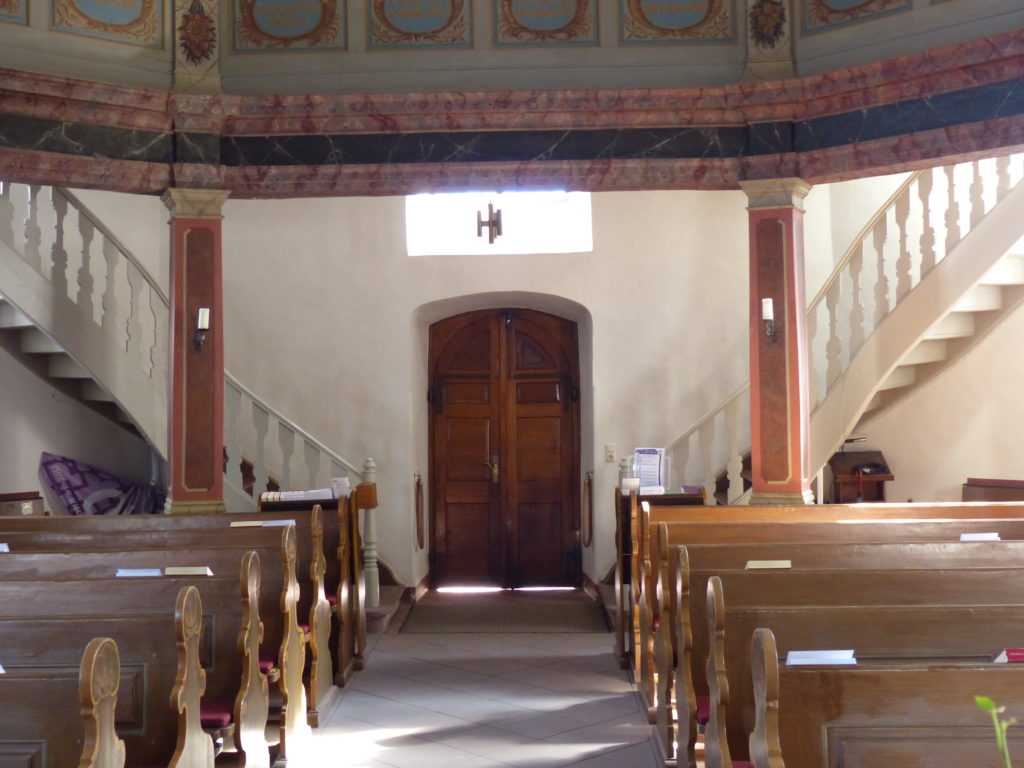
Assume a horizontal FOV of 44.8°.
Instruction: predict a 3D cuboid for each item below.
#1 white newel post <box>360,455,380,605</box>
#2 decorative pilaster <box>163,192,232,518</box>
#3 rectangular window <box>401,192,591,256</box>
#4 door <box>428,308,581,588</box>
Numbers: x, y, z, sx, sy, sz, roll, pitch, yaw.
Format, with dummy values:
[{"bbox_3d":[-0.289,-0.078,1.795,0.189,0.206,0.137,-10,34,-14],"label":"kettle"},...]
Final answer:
[{"bbox_3d":[-1.044,1.103,9.200,0.135,1.120,0.135,-1,0,1],"label":"white newel post"},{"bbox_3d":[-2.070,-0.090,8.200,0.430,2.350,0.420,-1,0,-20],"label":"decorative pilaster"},{"bbox_3d":[-0.105,-1.370,10.380,1.540,0.600,0.150,-1,0,1],"label":"rectangular window"},{"bbox_3d":[-0.061,0.563,10.820,1.330,2.440,0.120,-1,0,1],"label":"door"}]

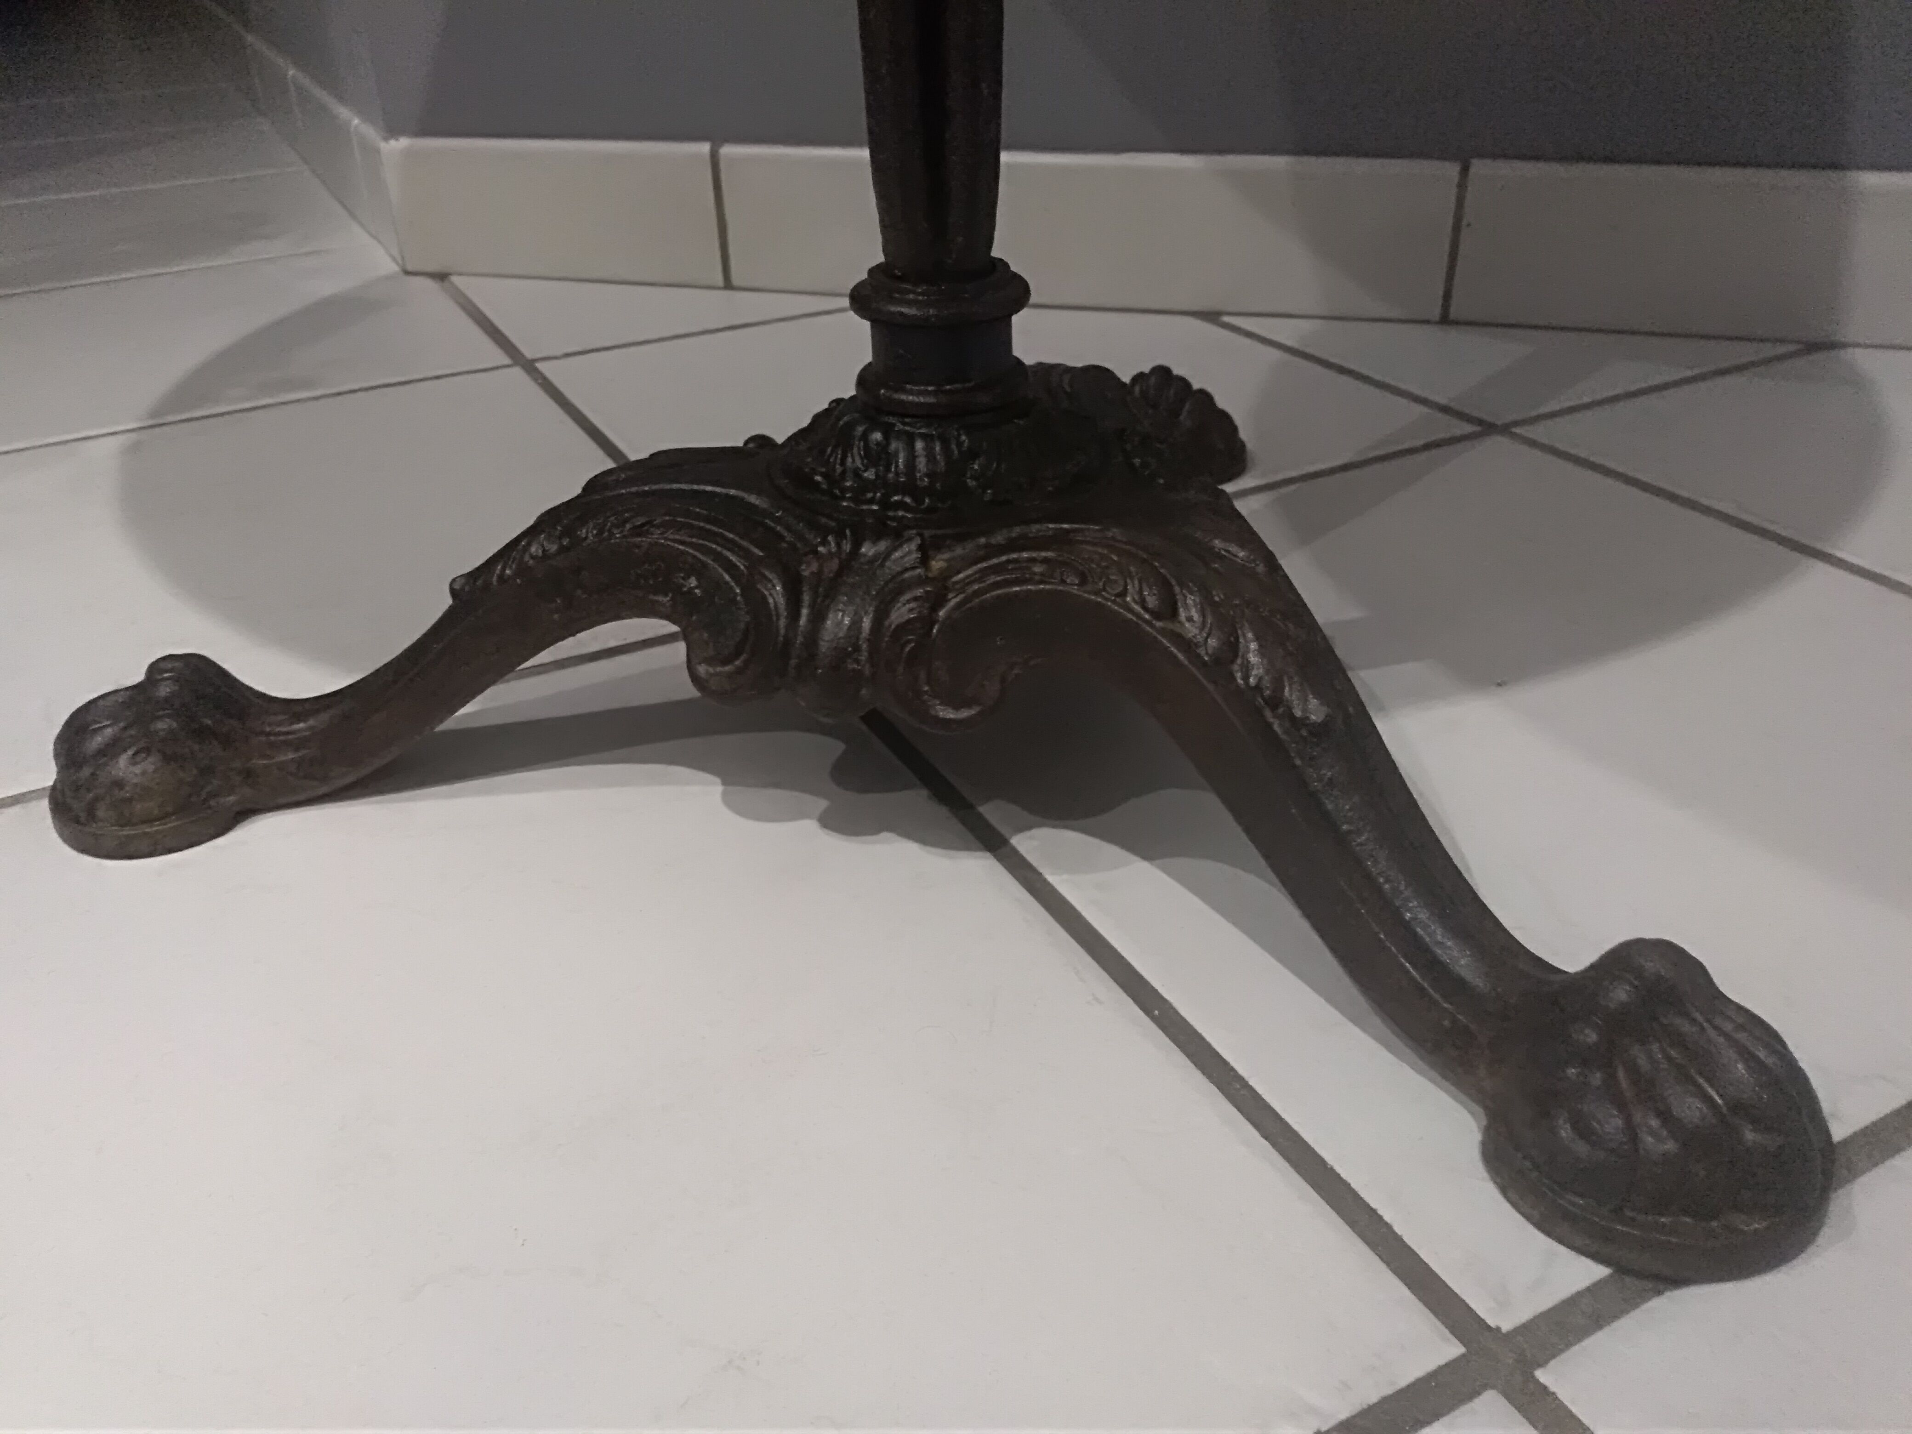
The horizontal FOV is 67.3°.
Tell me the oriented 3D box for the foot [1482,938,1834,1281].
[{"bbox_3d":[0.137,0.066,0.278,0.064,0.047,0.068,-24,37,-32],"label":"foot"}]

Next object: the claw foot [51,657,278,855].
[{"bbox_3d":[-0.226,0.003,0.401,0.068,0.047,0.064,-6,31,-7],"label":"claw foot"}]

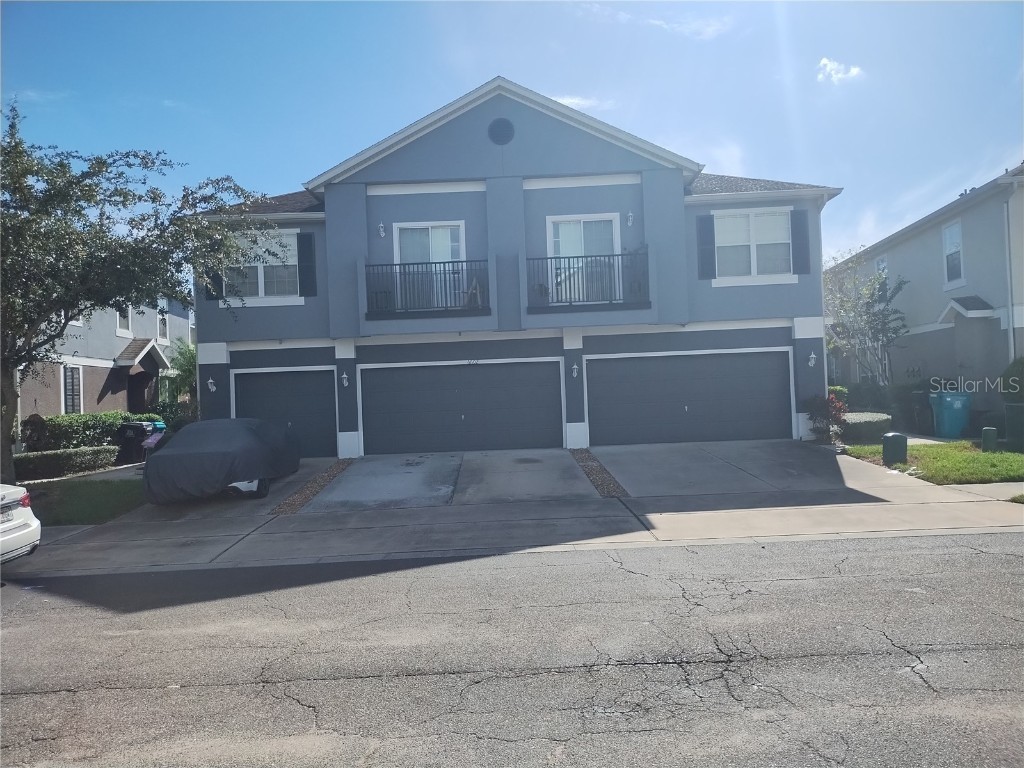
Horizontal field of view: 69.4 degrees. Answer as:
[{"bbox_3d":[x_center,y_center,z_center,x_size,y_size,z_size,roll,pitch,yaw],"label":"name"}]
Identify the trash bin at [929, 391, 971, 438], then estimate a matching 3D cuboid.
[{"bbox_3d":[10.650,0.738,17.900,0.840,1.100,0.720,-2,-1,2],"label":"trash bin"}]

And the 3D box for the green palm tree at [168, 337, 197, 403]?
[{"bbox_3d":[-11.400,0.192,26.000,2.600,4.000,2.500,-2,-1,2],"label":"green palm tree"}]

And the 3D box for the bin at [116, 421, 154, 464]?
[{"bbox_3d":[-9.350,1.438,18.500,0.840,1.100,0.720,-2,-1,2],"label":"bin"}]

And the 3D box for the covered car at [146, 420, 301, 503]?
[{"bbox_3d":[-5.400,1.328,14.750,1.870,1.380,4.450,-2,3,0],"label":"covered car"}]

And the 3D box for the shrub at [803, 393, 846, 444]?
[{"bbox_3d":[7.100,0.789,16.900,0.950,1.100,0.900,-2,-1,2],"label":"shrub"}]

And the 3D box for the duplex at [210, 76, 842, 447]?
[{"bbox_3d":[0.179,-2.760,23.846,15.800,8.900,13.000,-2,-1,2],"label":"duplex"}]

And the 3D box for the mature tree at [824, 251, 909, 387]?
[{"bbox_3d":[11.000,-1.365,23.200,2.700,5.300,2.600,-2,-1,2],"label":"mature tree"}]

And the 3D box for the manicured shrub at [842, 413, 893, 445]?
[{"bbox_3d":[8.200,1.040,17.100,1.150,0.580,1.700,-2,-1,2],"label":"manicured shrub"}]

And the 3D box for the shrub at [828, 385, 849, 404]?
[{"bbox_3d":[9.000,0.652,20.500,1.000,1.300,1.000,-2,-1,2],"label":"shrub"}]

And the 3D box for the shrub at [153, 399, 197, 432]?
[{"bbox_3d":[-10.300,1.323,22.600,1.400,1.550,1.300,-2,-1,2],"label":"shrub"}]

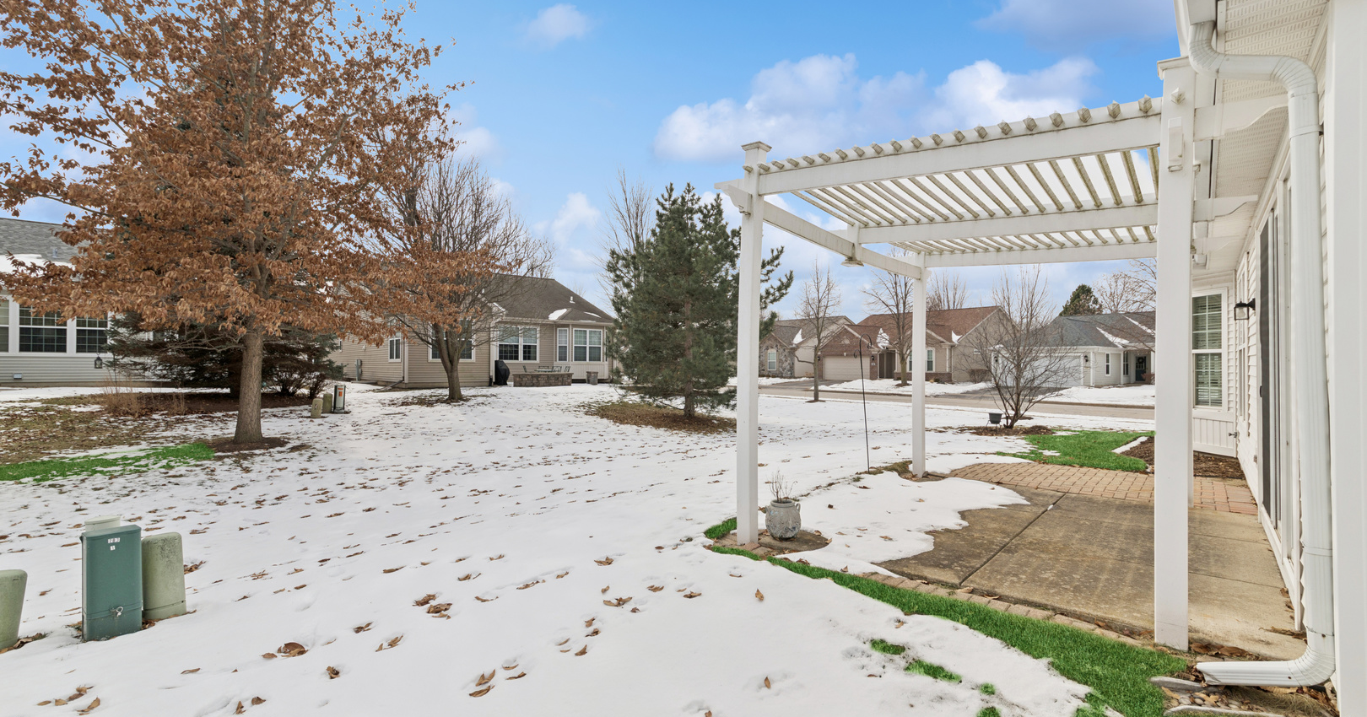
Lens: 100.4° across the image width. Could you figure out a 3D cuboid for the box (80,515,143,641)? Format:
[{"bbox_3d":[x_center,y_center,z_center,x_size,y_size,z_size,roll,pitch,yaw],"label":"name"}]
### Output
[{"bbox_3d":[-3.077,1.215,3.070,0.210,0.570,0.170,0,-1,-41],"label":"box"}]

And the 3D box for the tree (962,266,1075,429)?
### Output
[{"bbox_3d":[7.150,-0.240,12.200,2.250,3.550,2.200,0,-1,0],"label":"tree"}]

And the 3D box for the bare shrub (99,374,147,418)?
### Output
[{"bbox_3d":[-12.122,0.807,12.300,1.050,0.930,0.950,0,-1,0],"label":"bare shrub"}]

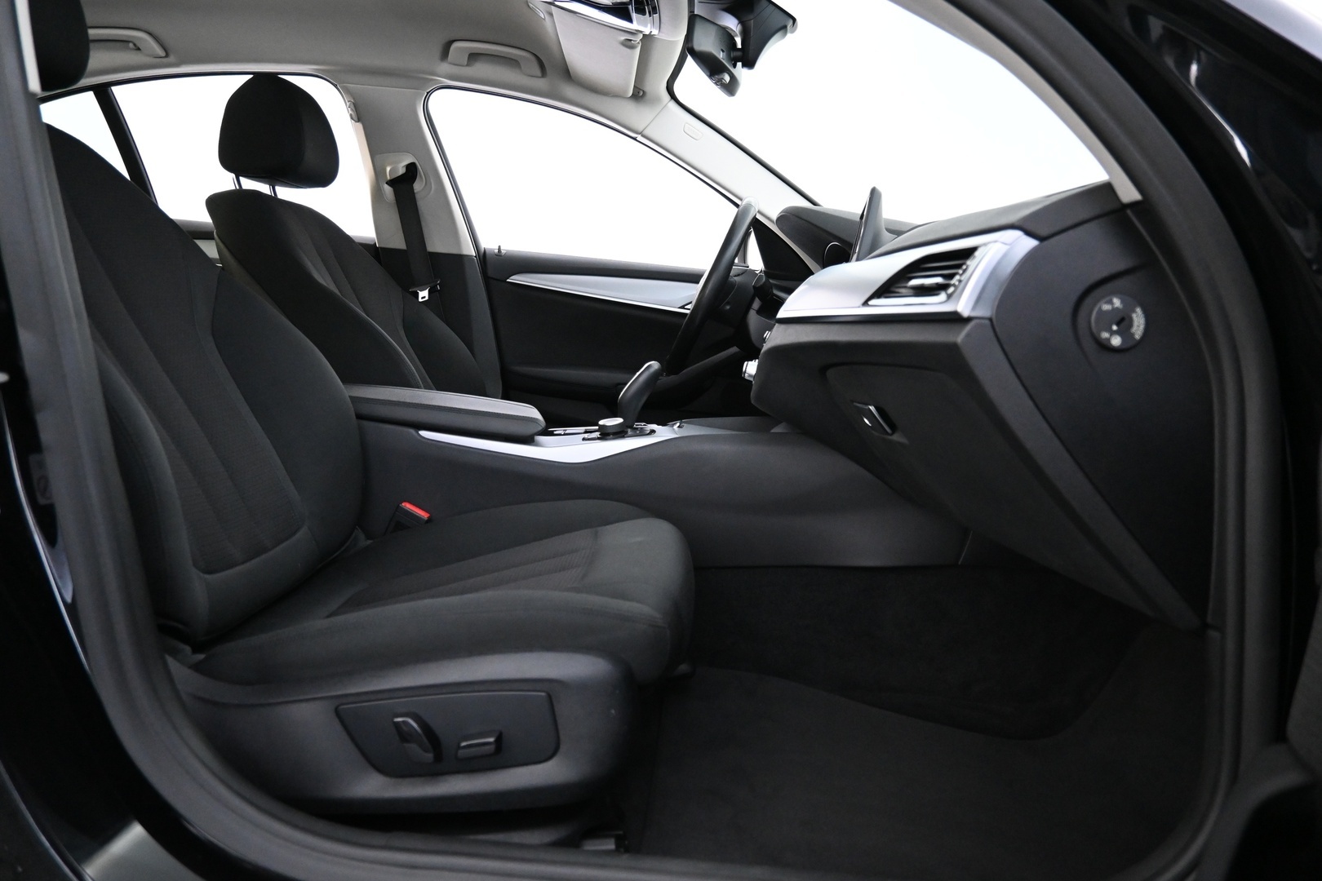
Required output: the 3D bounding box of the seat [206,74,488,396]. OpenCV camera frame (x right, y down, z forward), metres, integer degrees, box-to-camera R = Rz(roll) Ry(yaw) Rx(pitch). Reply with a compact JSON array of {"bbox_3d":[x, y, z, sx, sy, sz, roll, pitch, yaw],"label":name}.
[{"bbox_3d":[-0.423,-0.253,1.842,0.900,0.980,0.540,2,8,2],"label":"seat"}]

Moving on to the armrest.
[{"bbox_3d":[-0.373,-0.051,1.488,0.370,0.078,0.210,7,8,1],"label":"armrest"}]

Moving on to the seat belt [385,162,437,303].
[{"bbox_3d":[-0.584,-0.486,2.072,0.085,0.340,0.050,-3,19,3],"label":"seat belt"}]

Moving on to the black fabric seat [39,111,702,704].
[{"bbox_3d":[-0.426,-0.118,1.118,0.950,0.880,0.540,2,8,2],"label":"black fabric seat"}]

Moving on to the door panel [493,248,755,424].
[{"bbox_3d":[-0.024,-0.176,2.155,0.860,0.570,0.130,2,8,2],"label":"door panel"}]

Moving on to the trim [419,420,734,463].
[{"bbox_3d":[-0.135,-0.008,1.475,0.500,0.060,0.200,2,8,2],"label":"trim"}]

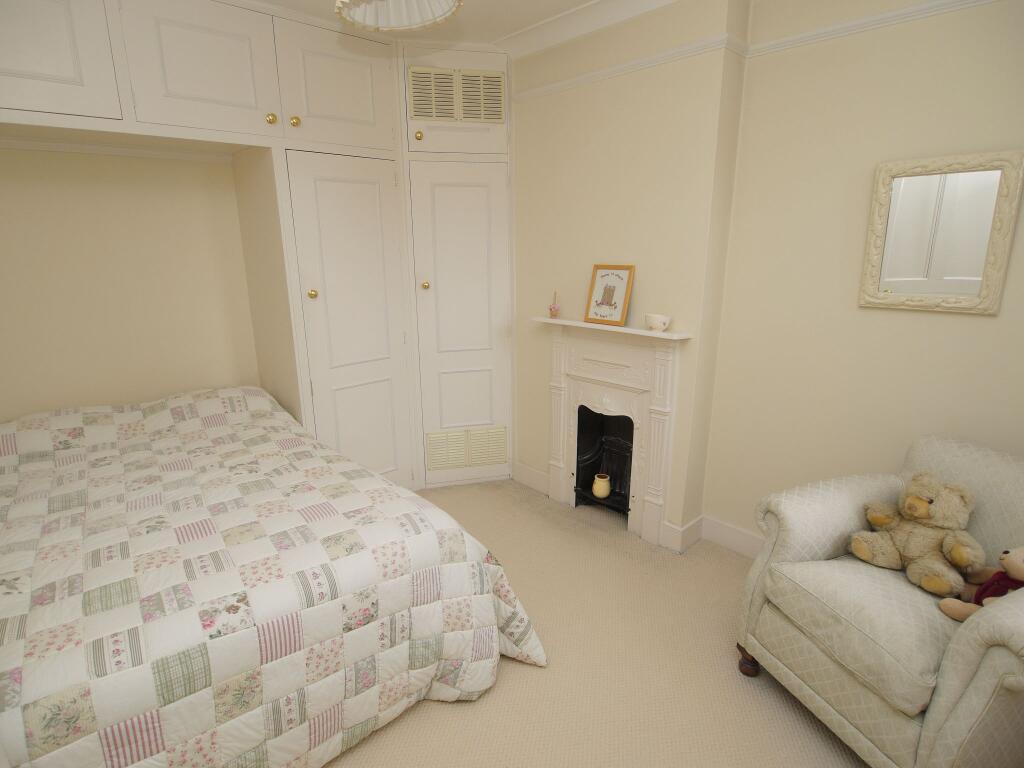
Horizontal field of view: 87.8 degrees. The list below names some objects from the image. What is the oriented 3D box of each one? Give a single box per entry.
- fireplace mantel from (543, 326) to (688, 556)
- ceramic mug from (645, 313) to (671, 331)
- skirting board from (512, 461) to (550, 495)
[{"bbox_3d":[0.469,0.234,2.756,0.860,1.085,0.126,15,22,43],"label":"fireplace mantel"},{"bbox_3d":[0.659,-0.268,2.406,0.107,0.072,0.101,15,22,43],"label":"ceramic mug"},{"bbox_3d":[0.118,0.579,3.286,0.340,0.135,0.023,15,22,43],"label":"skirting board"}]

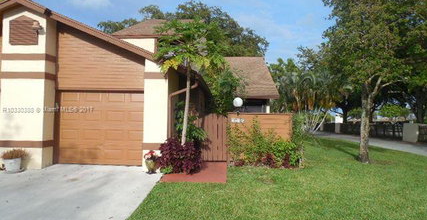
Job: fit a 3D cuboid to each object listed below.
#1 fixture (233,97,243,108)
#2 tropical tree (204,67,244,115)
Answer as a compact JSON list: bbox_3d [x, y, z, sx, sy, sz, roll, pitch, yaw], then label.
[{"bbox_3d":[0.732,-0.218,9.300,0.310,0.360,0.310,1,-2,0],"label":"fixture"},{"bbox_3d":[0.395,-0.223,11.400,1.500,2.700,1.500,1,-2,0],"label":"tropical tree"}]

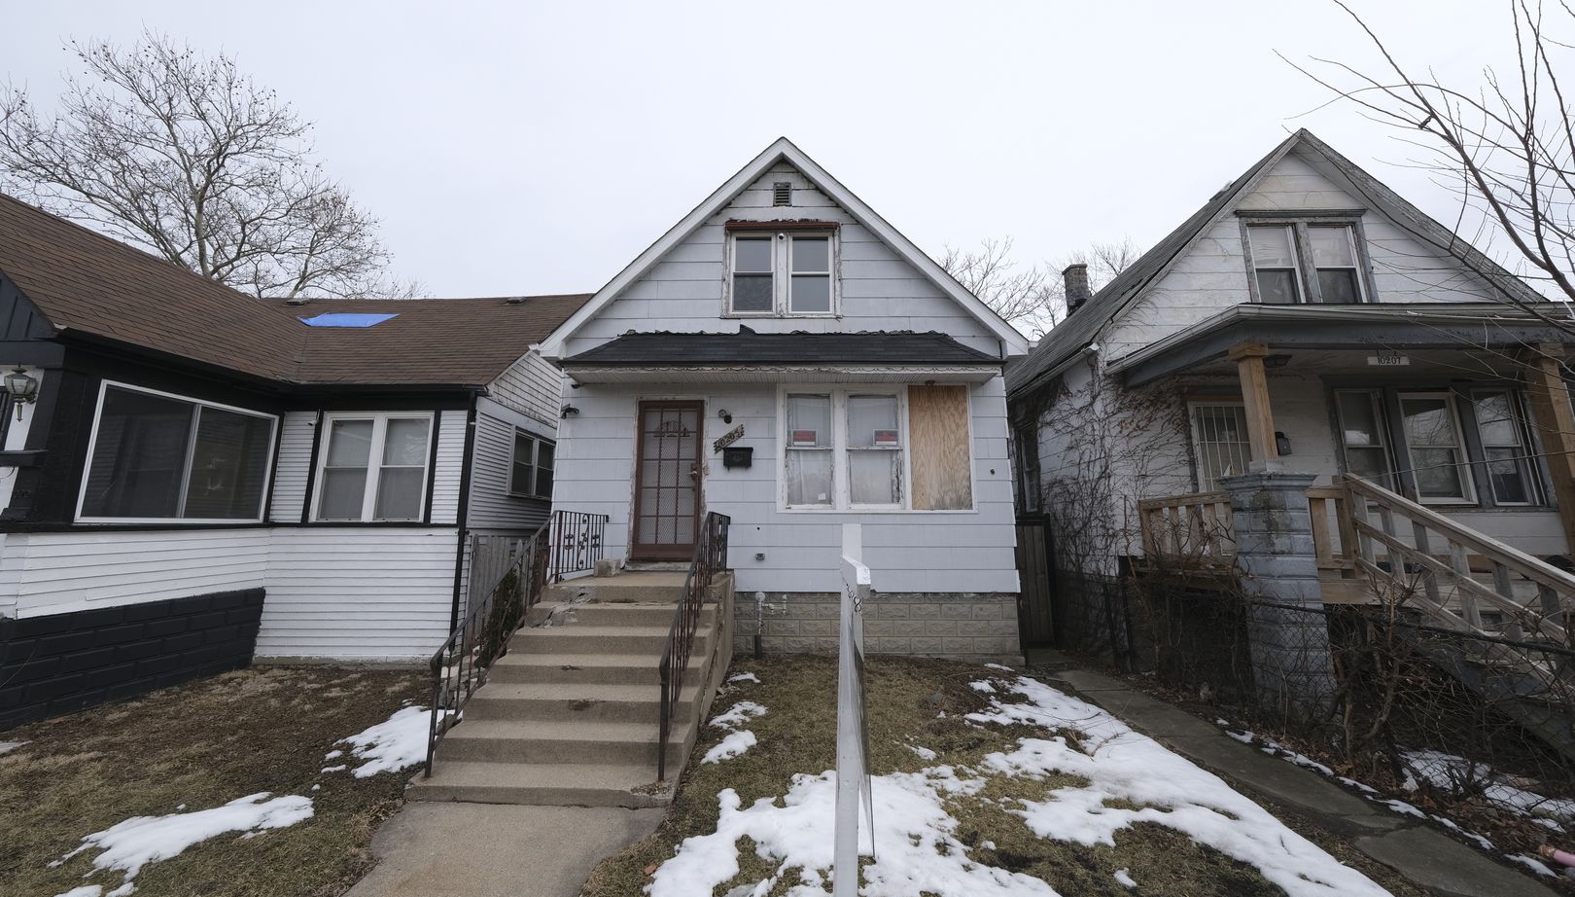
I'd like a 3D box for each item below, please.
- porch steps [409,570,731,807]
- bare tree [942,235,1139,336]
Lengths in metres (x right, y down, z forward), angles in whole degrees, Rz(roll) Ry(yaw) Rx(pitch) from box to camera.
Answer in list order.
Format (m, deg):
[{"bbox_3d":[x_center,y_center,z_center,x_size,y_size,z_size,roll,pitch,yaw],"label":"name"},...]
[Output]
[{"bbox_3d":[-1.523,1.892,5.039,1.690,1.210,3.380,0,-9,1],"label":"porch steps"},{"bbox_3d":[11.971,-2.481,23.569,9.800,15.500,9.400,0,-9,1],"label":"bare tree"}]

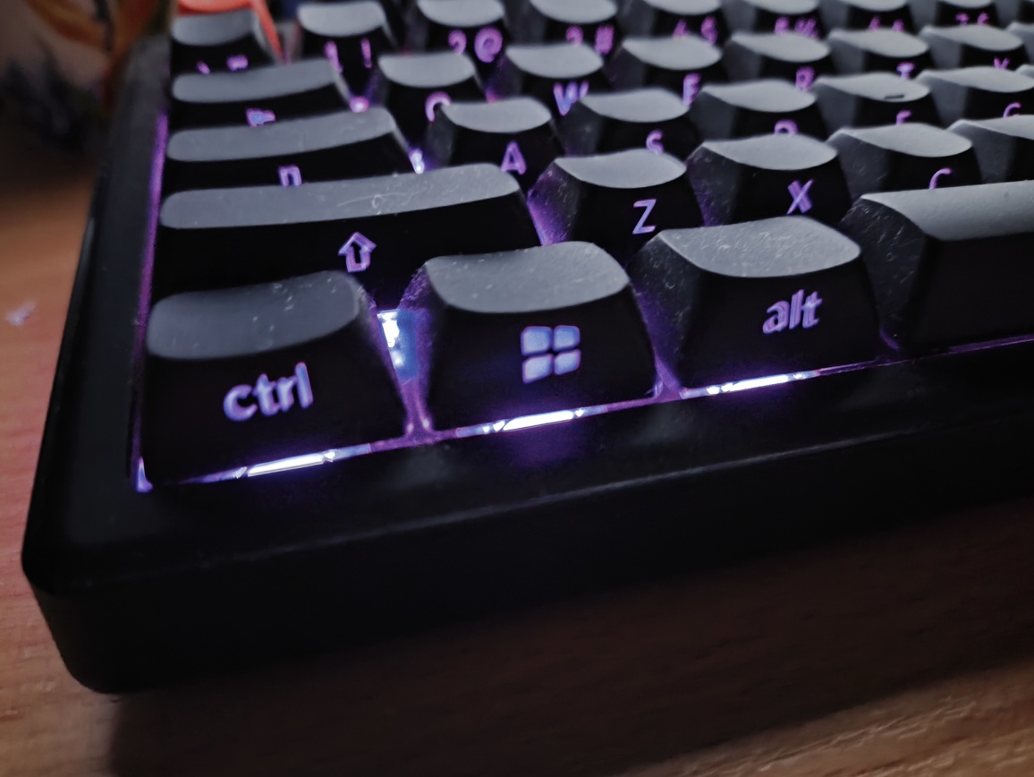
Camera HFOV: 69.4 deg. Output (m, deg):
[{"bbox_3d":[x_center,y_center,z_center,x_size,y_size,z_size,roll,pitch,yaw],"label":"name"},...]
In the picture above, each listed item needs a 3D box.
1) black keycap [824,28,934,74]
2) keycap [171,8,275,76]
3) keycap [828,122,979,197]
[{"bbox_3d":[0.060,-0.055,0.129,0.018,0.010,0.018,-10,44,-14],"label":"black keycap"},{"bbox_3d":[-0.046,-0.052,0.117,0.018,0.011,0.018,-10,44,-14],"label":"keycap"},{"bbox_3d":[0.048,-0.027,0.096,0.018,0.011,0.018,-10,44,-14],"label":"keycap"}]

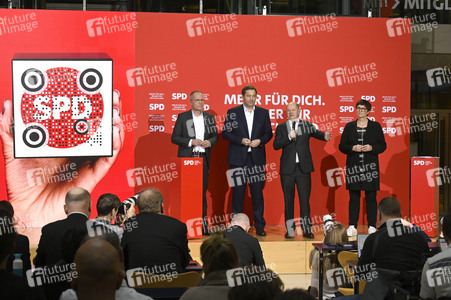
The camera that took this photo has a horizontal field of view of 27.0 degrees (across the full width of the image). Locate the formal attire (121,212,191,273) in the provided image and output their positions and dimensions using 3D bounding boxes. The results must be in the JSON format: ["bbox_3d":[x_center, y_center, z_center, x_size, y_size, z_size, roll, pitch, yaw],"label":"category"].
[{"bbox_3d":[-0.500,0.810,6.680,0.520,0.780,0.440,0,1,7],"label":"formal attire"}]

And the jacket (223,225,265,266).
[{"bbox_3d":[0.118,0.916,7.900,0.500,0.600,0.380,0,0,0],"label":"jacket"}]

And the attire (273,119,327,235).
[{"bbox_3d":[0.932,0.335,11.750,0.660,1.460,0.400,0,0,-3],"label":"attire"}]

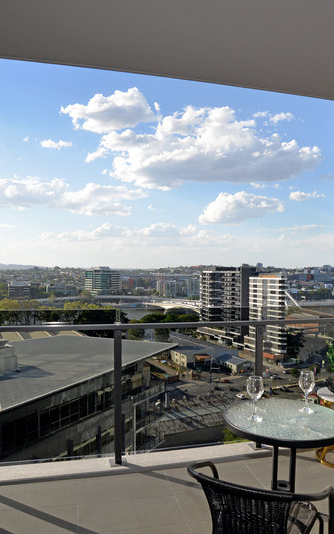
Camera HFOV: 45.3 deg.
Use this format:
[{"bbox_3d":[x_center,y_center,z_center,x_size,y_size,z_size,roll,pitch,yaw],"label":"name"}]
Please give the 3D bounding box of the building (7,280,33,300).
[{"bbox_3d":[-224.881,34.661,609.855,34.000,29.000,26.000,0,0,-6],"label":"building"}]

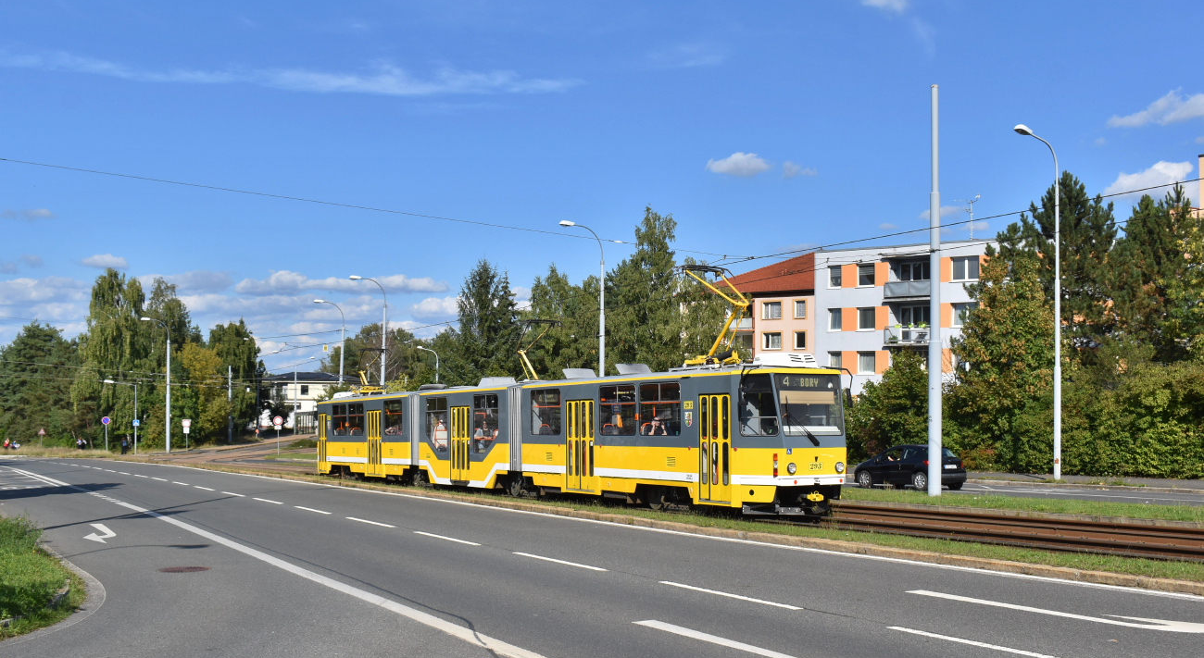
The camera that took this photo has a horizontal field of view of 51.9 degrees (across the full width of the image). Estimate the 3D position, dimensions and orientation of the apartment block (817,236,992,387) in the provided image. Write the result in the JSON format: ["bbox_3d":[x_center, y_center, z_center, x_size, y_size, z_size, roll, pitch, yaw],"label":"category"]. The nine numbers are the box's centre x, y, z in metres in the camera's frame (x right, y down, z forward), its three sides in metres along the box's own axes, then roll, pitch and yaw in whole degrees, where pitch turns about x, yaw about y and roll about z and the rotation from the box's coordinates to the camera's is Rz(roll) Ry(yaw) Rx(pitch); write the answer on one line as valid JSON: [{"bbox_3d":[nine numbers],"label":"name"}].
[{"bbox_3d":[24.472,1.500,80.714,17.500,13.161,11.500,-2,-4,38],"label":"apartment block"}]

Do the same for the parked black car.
[{"bbox_3d":[9.868,4.455,39.700,1.740,1.470,4.030,2,-5,-29],"label":"parked black car"}]

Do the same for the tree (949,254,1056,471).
[{"bbox_3d":[17.162,1.506,53.000,4.600,9.481,4.600,0,-3,0],"label":"tree"}]

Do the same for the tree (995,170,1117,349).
[{"bbox_3d":[22.005,-0.387,60.000,6.000,14.477,6.000,0,-3,0],"label":"tree"}]

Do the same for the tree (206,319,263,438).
[{"bbox_3d":[-40.909,5.610,138.000,6.200,13.402,6.200,0,-3,0],"label":"tree"}]

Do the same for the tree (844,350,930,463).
[{"bbox_3d":[13.106,3.778,57.000,4.100,5.598,4.100,0,-3,0],"label":"tree"}]

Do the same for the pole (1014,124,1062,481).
[{"bbox_3d":[15.132,-0.878,43.005,2.270,12.359,0.400,2,-4,-29],"label":"pole"}]

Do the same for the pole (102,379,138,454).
[{"bbox_3d":[-41.054,7.527,105.469,2.670,6.383,0.400,1,-3,-25],"label":"pole"}]

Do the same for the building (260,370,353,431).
[{"bbox_3d":[-38.817,9.472,165.000,13.000,7.484,10.000,1,-3,-14],"label":"building"}]

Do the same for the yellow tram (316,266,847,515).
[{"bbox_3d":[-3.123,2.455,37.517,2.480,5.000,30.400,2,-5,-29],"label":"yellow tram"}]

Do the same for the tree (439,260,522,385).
[{"bbox_3d":[-10.451,2.391,107.000,7.200,16.708,7.000,0,-3,0],"label":"tree"}]

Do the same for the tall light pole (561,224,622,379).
[{"bbox_3d":[-0.909,0.759,57.973,2.420,11.548,0.400,2,-4,-29],"label":"tall light pole"}]

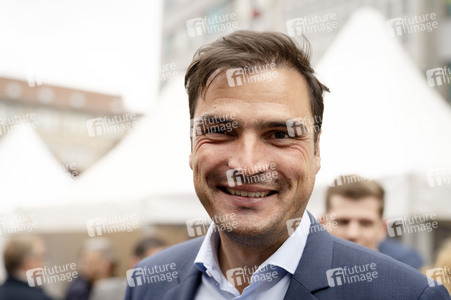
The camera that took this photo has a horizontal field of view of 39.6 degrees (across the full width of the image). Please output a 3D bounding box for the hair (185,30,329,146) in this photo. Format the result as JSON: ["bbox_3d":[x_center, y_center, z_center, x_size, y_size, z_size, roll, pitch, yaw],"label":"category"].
[{"bbox_3d":[0.038,-0.065,0.775,0.174,0.172,0.200,2,-2,5],"label":"hair"}]

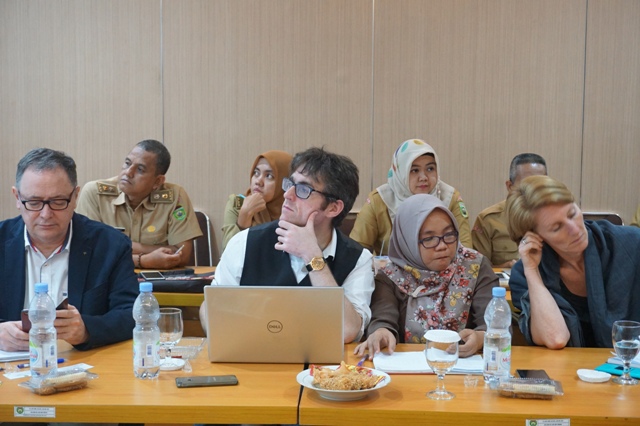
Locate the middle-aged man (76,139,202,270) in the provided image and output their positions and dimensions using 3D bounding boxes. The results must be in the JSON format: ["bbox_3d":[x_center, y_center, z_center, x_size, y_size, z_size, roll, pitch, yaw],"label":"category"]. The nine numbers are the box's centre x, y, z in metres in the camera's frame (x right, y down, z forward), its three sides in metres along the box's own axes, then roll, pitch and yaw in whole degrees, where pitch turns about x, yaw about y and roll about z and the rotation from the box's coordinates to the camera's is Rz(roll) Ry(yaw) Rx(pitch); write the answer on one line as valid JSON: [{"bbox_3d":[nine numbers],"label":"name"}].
[{"bbox_3d":[-0.756,0.339,4.338,0.560,1.255,0.740,2,7,15],"label":"middle-aged man"}]

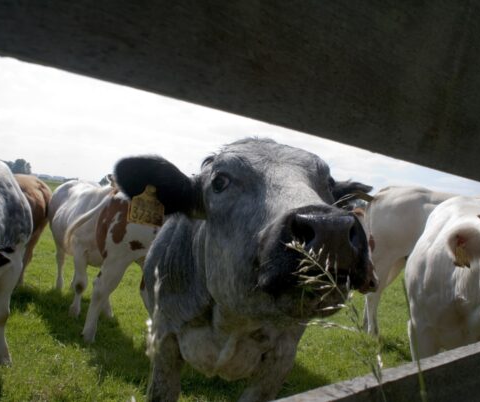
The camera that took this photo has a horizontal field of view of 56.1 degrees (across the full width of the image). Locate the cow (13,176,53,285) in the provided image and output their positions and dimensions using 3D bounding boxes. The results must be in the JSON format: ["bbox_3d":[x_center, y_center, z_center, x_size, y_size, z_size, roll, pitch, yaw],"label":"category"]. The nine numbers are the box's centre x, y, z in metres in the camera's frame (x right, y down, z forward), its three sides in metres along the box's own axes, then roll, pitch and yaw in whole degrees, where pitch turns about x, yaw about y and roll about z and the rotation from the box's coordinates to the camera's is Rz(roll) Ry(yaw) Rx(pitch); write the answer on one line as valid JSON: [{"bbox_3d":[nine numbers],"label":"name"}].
[{"bbox_3d":[-3.080,0.265,5.000,2.000,1.270,0.560,4,1,2],"label":"cow"}]

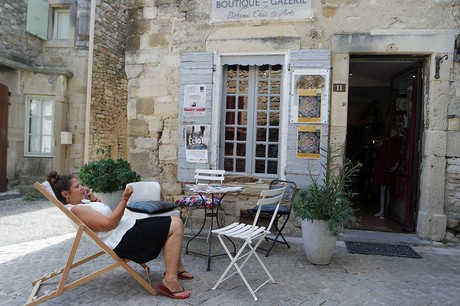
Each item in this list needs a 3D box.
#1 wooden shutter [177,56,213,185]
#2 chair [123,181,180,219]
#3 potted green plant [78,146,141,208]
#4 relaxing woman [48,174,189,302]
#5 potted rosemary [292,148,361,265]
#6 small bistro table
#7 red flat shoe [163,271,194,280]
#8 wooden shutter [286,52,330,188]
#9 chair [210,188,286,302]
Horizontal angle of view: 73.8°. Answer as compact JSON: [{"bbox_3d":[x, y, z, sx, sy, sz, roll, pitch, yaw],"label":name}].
[{"bbox_3d":[-0.475,-0.490,4.220,0.480,1.800,0.045,2,-1,10],"label":"wooden shutter"},{"bbox_3d":[-0.857,0.683,3.356,0.500,0.770,0.460,1,-1,34],"label":"chair"},{"bbox_3d":[-1.522,0.482,3.898,0.770,1.100,0.750,2,0,0],"label":"potted green plant"},{"bbox_3d":[-0.835,0.603,2.417,1.090,0.900,0.500,2,-1,-13],"label":"relaxing woman"},{"bbox_3d":[1.004,0.543,3.270,0.680,1.170,0.640,2,-1,10],"label":"potted rosemary"},{"bbox_3d":[-0.173,0.727,3.136,0.610,0.725,0.610,2,-1,10],"label":"small bistro table"},{"bbox_3d":[-0.446,1.043,2.655,0.260,0.055,0.100,2,-1,13],"label":"red flat shoe"},{"bbox_3d":[1.020,-0.440,3.970,0.520,1.770,0.045,2,-1,10],"label":"wooden shutter"},{"bbox_3d":[0.143,0.682,2.507,0.460,0.810,0.410,1,-1,28],"label":"chair"}]

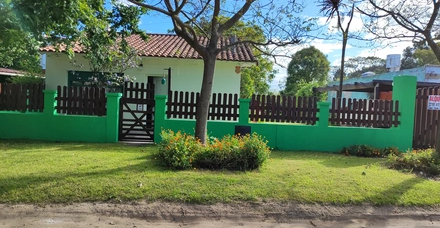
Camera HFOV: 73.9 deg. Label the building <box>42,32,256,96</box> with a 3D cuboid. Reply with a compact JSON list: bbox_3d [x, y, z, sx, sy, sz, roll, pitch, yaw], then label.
[{"bbox_3d":[-2.795,-1.841,15.014,8.135,4.600,8.000,2,3,-2],"label":"building"}]

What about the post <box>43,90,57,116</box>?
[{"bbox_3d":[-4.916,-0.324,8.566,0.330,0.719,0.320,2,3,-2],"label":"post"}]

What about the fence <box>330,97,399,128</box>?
[{"bbox_3d":[4.392,-0.010,8.839,2.183,0.854,0.070,2,3,-2],"label":"fence"}]

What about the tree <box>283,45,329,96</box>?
[{"bbox_3d":[8.846,-3.318,30.174,4.600,7.126,4.600,2,3,-2],"label":"tree"}]

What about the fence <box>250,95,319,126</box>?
[{"bbox_3d":[1.937,-0.118,8.744,2.094,0.836,0.070,2,3,-2],"label":"fence"}]

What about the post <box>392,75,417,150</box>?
[{"bbox_3d":[5.668,0.042,9.008,0.450,2.261,0.400,2,3,-2],"label":"post"}]

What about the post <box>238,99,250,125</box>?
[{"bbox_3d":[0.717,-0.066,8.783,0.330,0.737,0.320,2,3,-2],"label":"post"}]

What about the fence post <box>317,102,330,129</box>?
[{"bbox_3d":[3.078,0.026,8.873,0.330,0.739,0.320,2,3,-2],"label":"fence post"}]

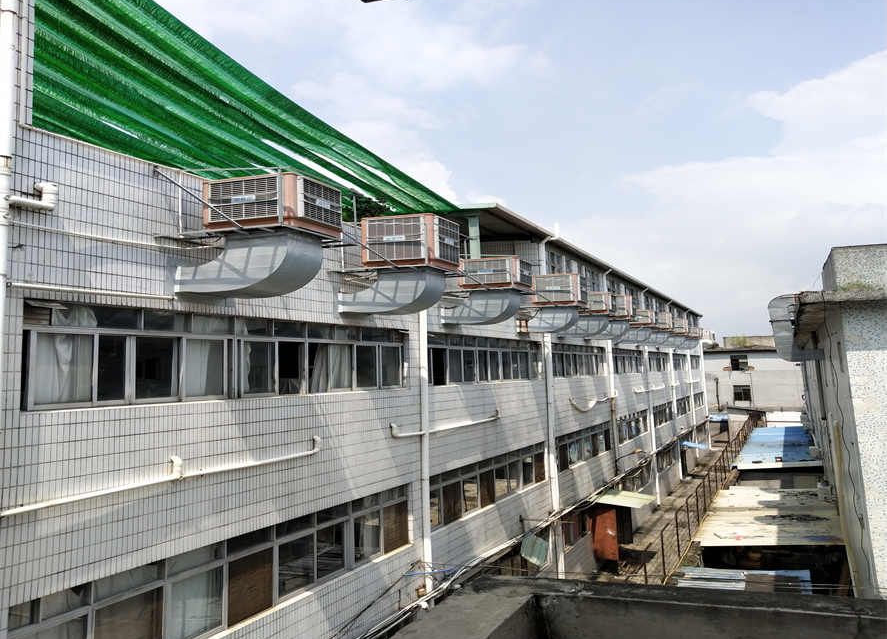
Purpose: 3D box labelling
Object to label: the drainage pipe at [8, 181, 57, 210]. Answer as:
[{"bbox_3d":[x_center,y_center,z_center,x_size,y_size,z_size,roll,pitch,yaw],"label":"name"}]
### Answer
[{"bbox_3d":[-4.109,-1.231,7.664,0.217,0.259,0.469,-4,-5,25],"label":"drainage pipe"}]

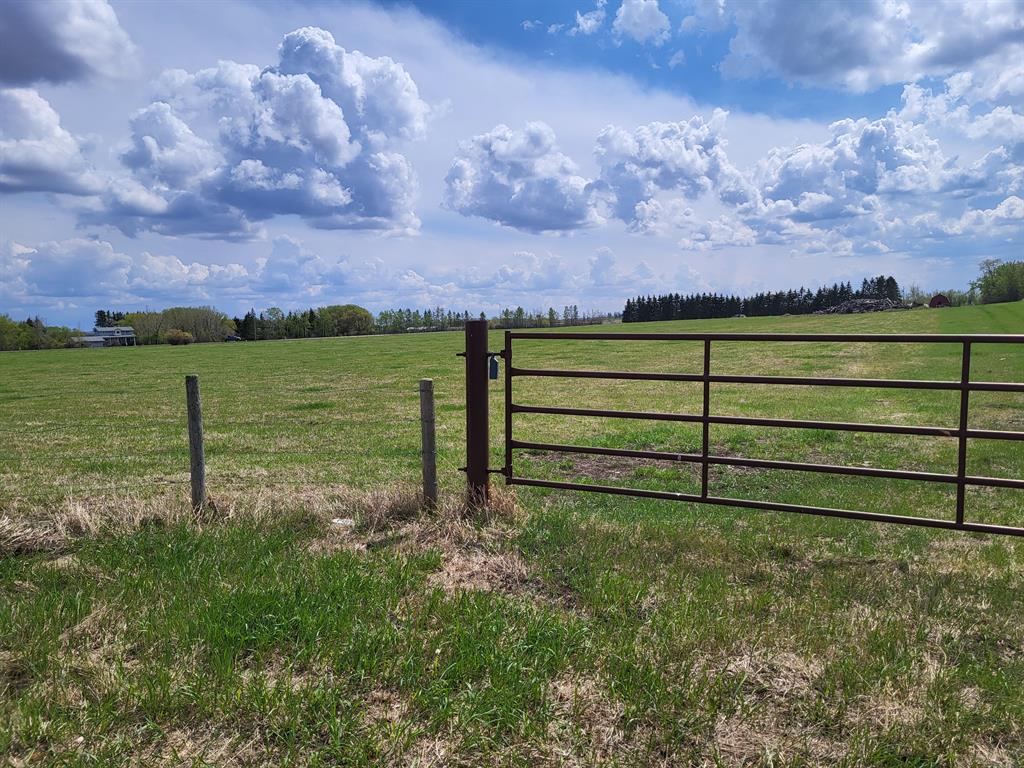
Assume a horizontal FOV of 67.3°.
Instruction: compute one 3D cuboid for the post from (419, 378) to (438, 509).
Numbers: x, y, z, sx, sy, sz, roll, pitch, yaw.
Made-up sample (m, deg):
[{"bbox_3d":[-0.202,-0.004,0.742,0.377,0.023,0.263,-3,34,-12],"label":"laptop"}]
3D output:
[{"bbox_3d":[-0.724,0.526,6.649,0.112,1.133,0.112,-1,4,0],"label":"post"}]

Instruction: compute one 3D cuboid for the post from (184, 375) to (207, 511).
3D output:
[{"bbox_3d":[-2.734,0.519,6.648,0.112,1.174,0.112,-1,4,0],"label":"post"}]

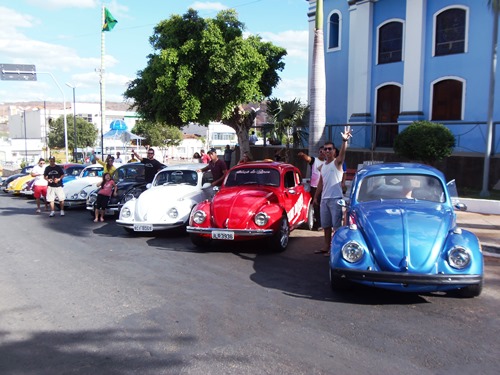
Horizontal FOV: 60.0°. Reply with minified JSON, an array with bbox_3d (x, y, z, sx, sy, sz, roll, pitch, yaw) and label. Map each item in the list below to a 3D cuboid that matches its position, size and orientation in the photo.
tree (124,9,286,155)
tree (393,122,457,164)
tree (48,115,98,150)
[{"bbox_3d":[-1.592,-3.219,15.500,5.600,6.100,5.200,0,6,0],"label":"tree"},{"bbox_3d":[4.845,-0.908,12.100,1.700,1.950,1.700,0,6,0],"label":"tree"},{"bbox_3d":[-22.404,-6.537,55.000,6.200,5.400,6.000,0,5,0],"label":"tree"}]

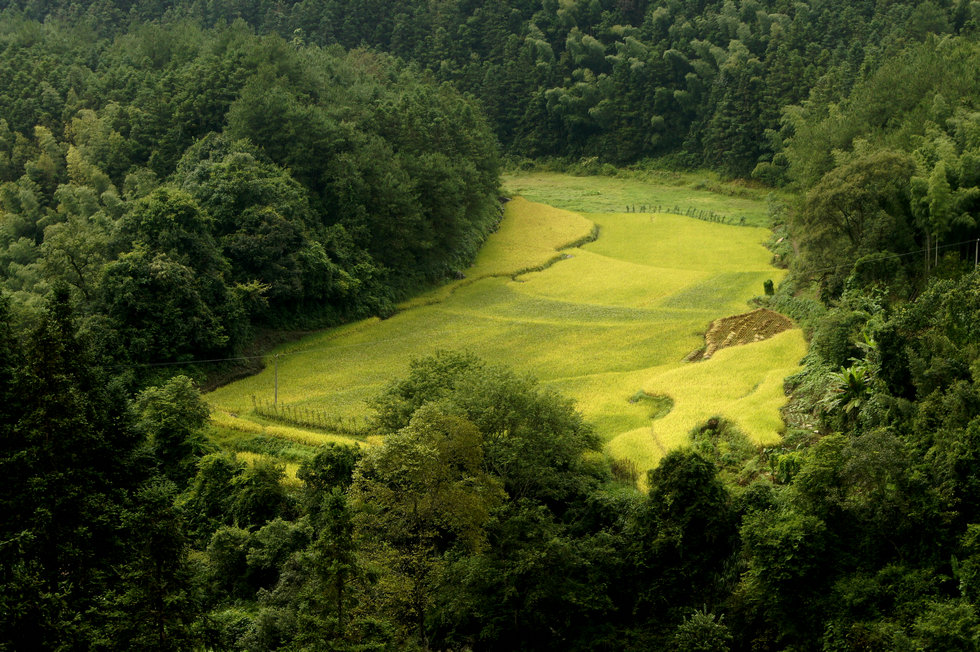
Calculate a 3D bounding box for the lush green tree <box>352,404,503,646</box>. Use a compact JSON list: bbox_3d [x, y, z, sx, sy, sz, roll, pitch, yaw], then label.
[{"bbox_3d":[-4.987,15.920,178.000,12.000,18.500,11.500,0,14,0],"label":"lush green tree"}]

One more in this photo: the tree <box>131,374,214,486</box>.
[{"bbox_3d":[-32.026,10.440,225.000,8.000,10.700,8.000,0,14,0],"label":"tree"}]

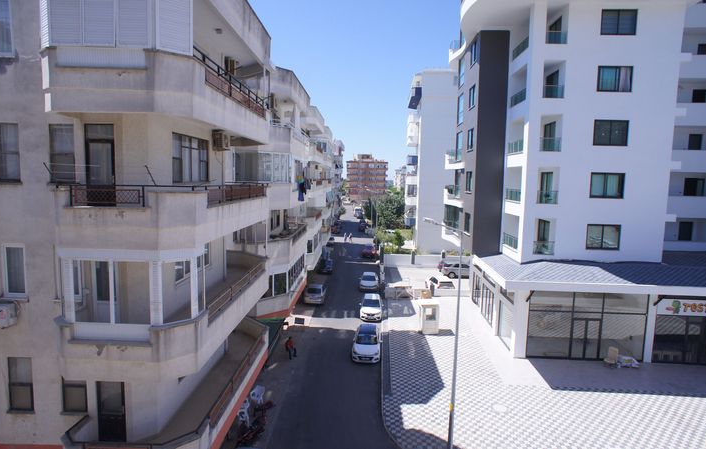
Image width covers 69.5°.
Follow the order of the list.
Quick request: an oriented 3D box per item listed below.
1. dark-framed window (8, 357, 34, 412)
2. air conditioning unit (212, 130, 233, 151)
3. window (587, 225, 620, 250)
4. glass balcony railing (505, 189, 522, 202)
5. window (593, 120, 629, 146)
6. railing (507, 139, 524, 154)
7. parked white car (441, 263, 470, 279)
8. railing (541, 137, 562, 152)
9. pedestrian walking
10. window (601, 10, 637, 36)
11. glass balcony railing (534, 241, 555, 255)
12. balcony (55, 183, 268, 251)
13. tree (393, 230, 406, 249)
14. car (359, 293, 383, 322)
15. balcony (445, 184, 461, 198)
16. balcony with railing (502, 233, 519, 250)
[{"bbox_3d":[-8.331,4.041,12.839,0.635,1.415,0.150,1,5,1],"label":"dark-framed window"},{"bbox_3d":[-4.841,-3.046,18.728,0.370,0.660,0.880,1,5,1],"label":"air conditioning unit"},{"bbox_3d":[15.042,0.759,30.550,1.996,1.562,0.150,2,6,3],"label":"window"},{"bbox_3d":[10.775,-1.935,34.180,0.160,0.820,3.830,2,5,3],"label":"glass balcony railing"},{"bbox_3d":[15.622,-5.495,30.799,2.040,1.560,0.200,2,5,3],"label":"window"},{"bbox_3d":[10.533,-4.911,32.660,0.100,0.807,3.825,2,6,3],"label":"railing"},{"bbox_3d":[12.356,5.173,56.465,4.400,1.500,1.780,1,5,2],"label":"parked white car"},{"bbox_3d":[12.113,-4.871,31.151,1.301,0.854,0.100,1,5,2],"label":"railing"},{"bbox_3d":[-3.988,8.017,32.678,0.650,1.600,0.550,-2,6,-35],"label":"pedestrian walking"},{"bbox_3d":[15.937,-12.066,30.412,2.075,1.453,0.150,1,5,2],"label":"window"},{"bbox_3d":[11.893,1.428,31.970,1.280,0.900,0.900,2,5,3],"label":"glass balcony railing"},{"bbox_3d":[-4.825,-0.545,15.595,2.770,1.330,9.800,1,5,1],"label":"balcony"},{"bbox_3d":[7.122,2.249,77.484,1.740,2.681,1.740,1,5,0],"label":"tree"},{"bbox_3d":[1.530,6.880,42.300,1.750,1.480,4.300,2,5,2],"label":"car"},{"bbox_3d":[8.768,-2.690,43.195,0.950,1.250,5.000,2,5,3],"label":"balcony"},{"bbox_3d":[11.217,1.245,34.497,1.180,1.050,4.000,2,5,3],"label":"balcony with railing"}]

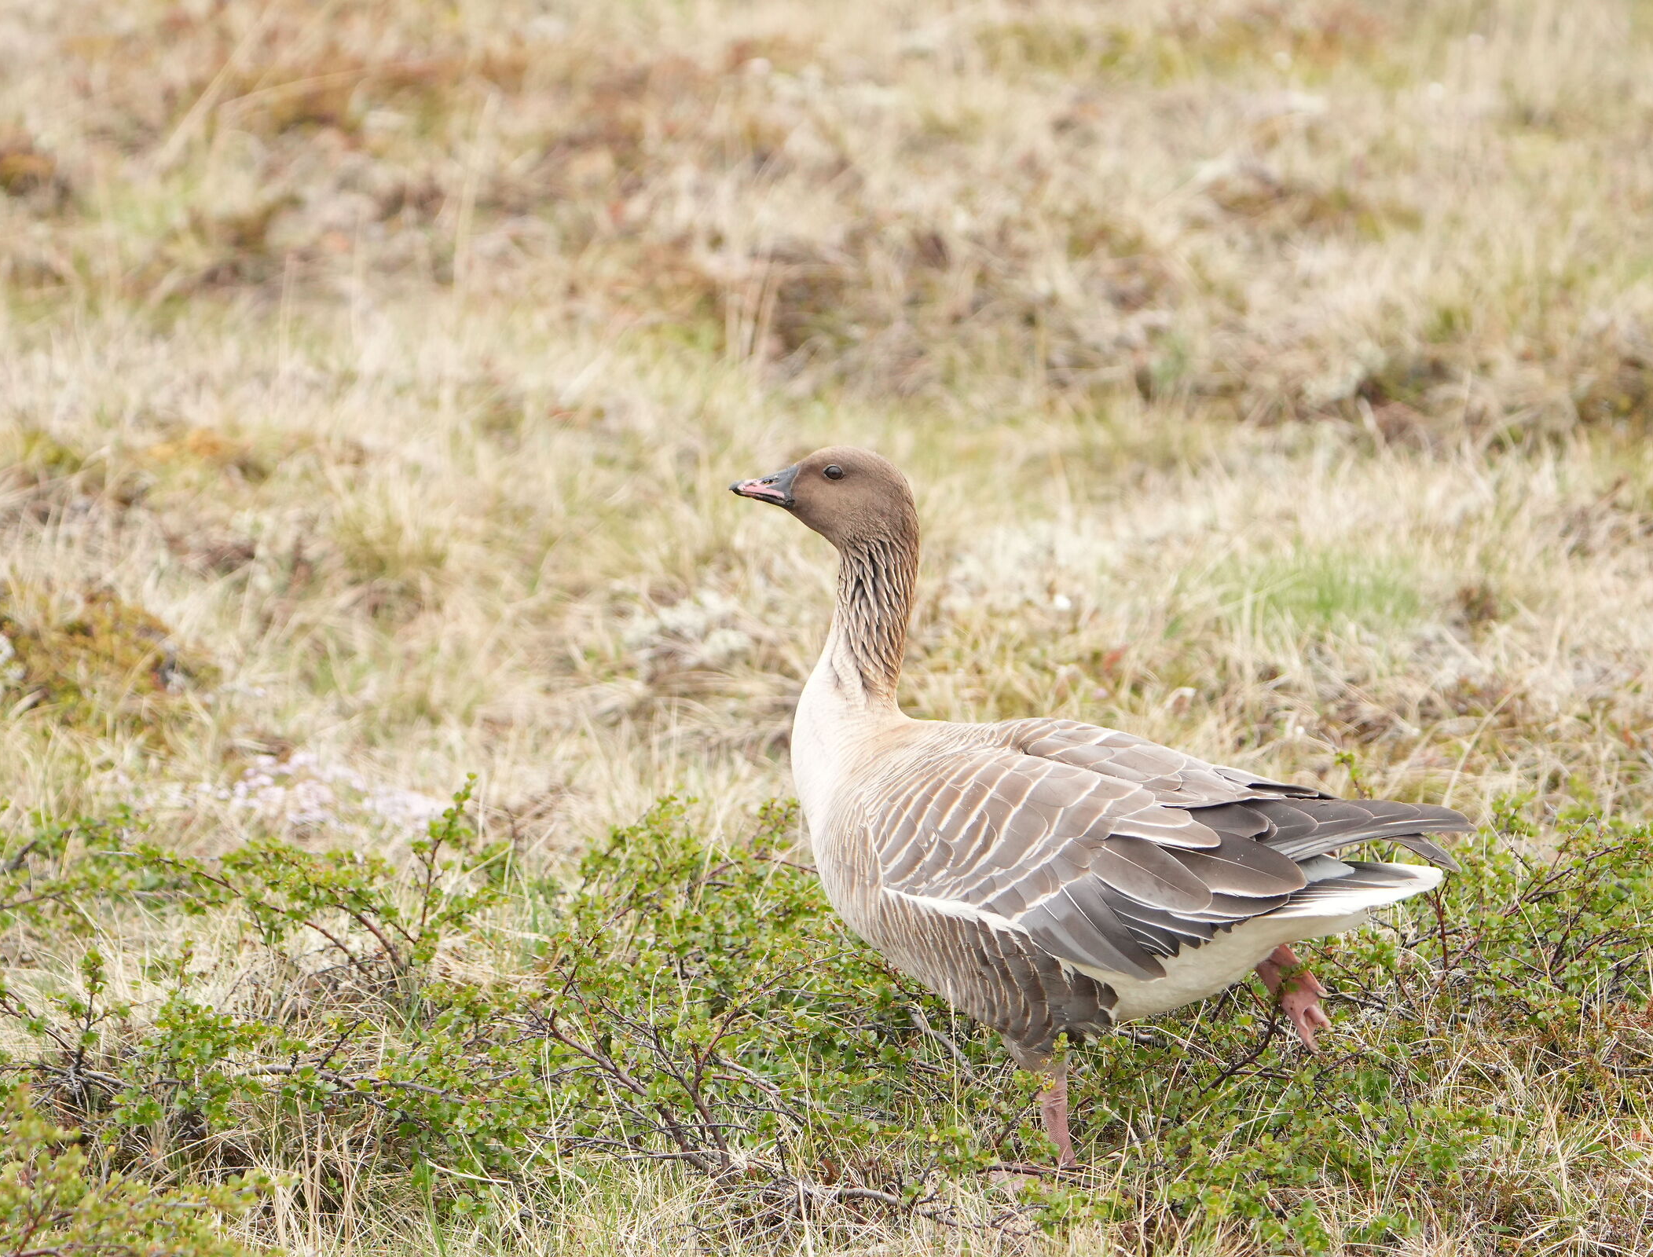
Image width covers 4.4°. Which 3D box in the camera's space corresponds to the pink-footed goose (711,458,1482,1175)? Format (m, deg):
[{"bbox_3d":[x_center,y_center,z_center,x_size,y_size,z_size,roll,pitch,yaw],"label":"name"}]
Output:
[{"bbox_3d":[0.185,0.125,14.600,0.510,0.495,0.210,1,7,10],"label":"pink-footed goose"}]

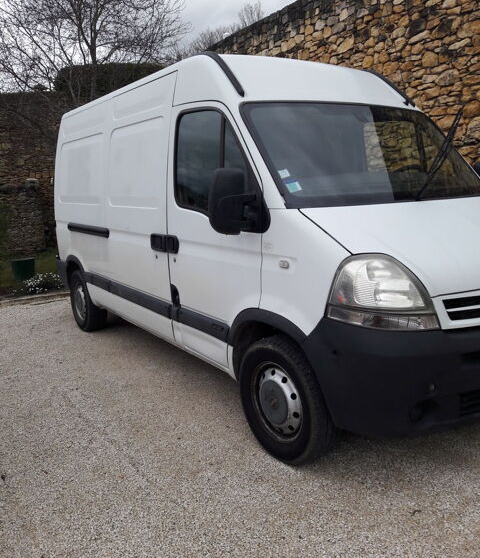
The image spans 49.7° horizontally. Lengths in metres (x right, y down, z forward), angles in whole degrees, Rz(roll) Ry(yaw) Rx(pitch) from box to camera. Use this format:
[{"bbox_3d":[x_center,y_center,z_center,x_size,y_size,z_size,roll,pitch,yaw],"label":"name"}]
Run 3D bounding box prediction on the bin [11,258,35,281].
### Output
[{"bbox_3d":[-3.865,-0.169,9.200,0.410,0.400,0.400,-7,11,-23],"label":"bin"}]

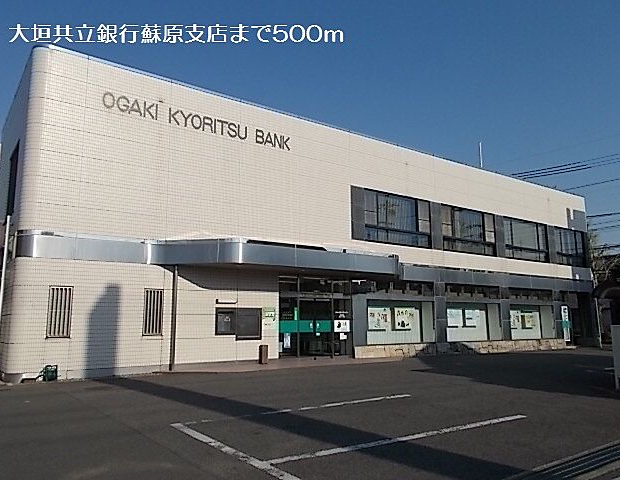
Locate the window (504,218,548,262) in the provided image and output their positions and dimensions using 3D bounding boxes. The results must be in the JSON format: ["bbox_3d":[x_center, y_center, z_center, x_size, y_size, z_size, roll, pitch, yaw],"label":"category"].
[{"bbox_3d":[11.343,0.037,25.161,4.101,2.073,0.150,6,-11,-34],"label":"window"}]

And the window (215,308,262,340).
[{"bbox_3d":[-2.207,2.648,15.058,1.623,0.996,0.150,6,-11,-34],"label":"window"}]

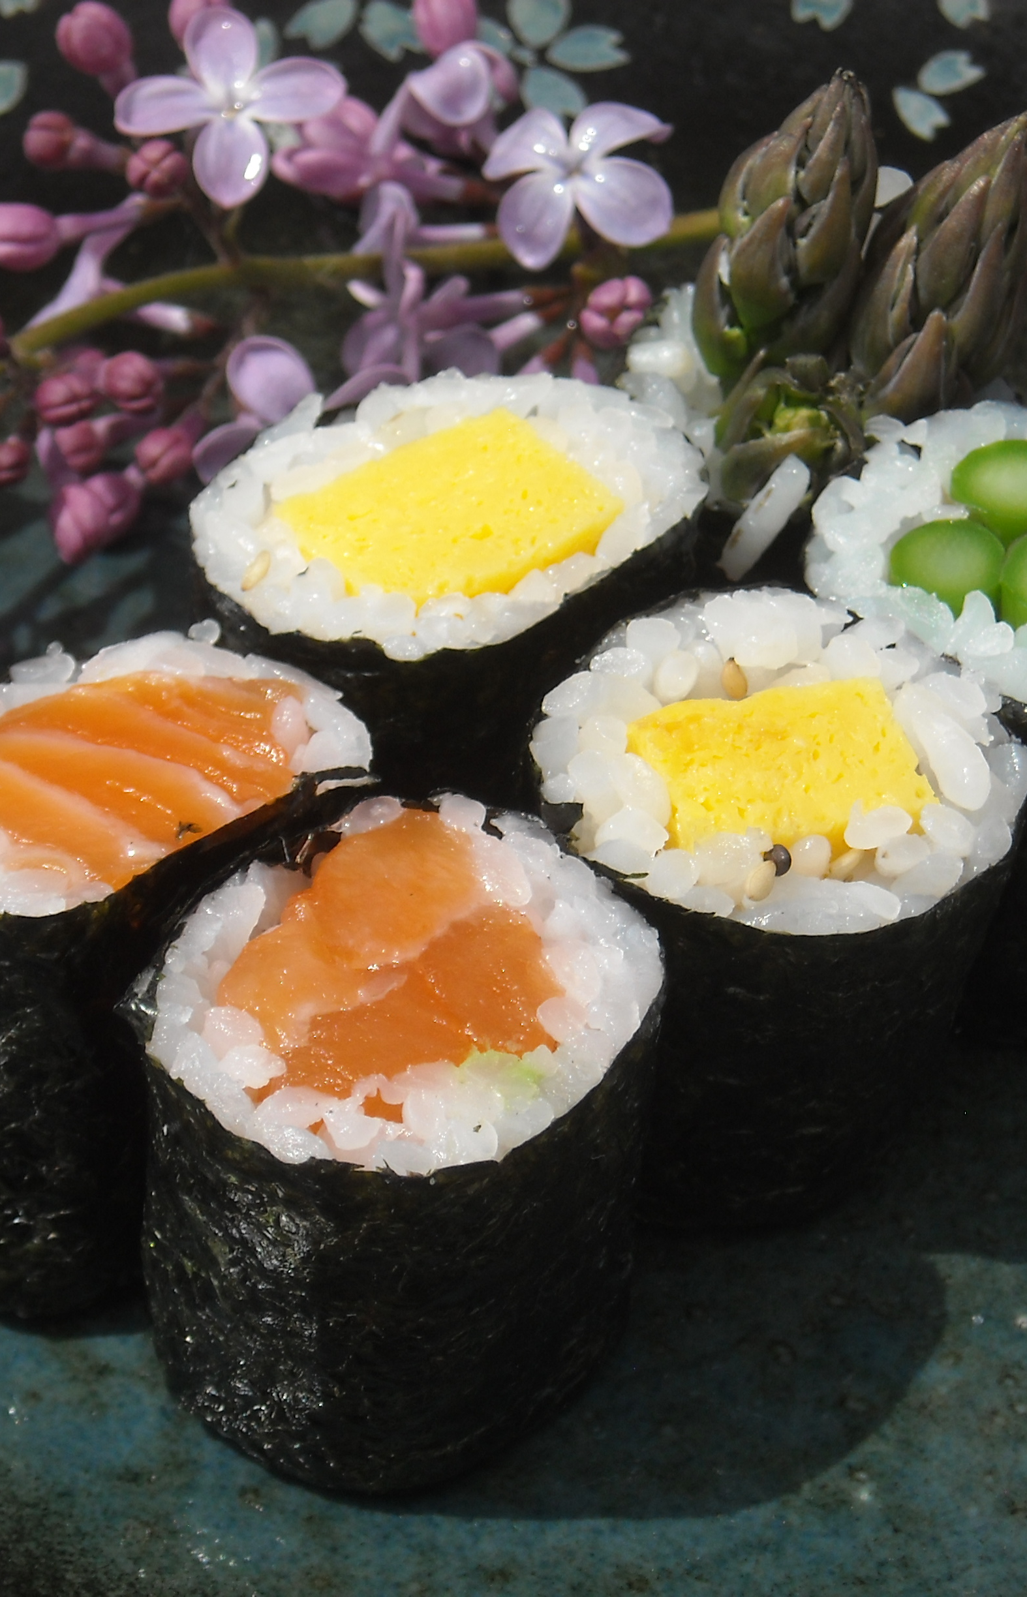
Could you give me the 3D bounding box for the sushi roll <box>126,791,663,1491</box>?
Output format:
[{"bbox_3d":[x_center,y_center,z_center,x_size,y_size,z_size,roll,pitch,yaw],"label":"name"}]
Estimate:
[{"bbox_3d":[-0.007,0.022,0.330,0.032,0.030,0.033,0,43,0],"label":"sushi roll"}]

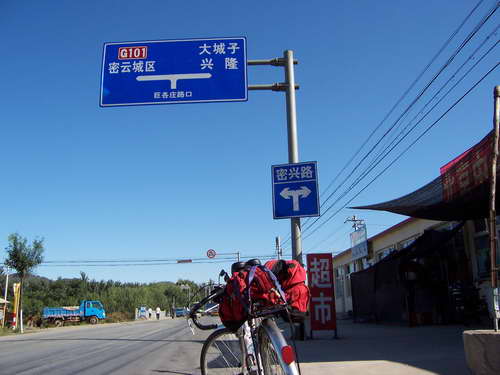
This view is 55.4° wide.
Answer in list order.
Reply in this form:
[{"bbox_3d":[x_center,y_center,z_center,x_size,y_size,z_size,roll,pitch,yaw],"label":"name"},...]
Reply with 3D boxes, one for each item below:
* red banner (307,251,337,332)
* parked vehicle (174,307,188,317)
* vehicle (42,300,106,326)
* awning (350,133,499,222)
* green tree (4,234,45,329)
[{"bbox_3d":[1.852,2.739,12.400,0.660,2.030,0.150,-5,-15,13],"label":"red banner"},{"bbox_3d":[-11.697,21.382,82.000,1.800,1.750,4.200,-1,-14,-3],"label":"parked vehicle"},{"bbox_3d":[-15.647,11.233,42.500,5.300,2.100,1.900,6,-16,-27],"label":"vehicle"},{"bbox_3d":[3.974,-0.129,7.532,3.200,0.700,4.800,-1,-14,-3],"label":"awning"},{"bbox_3d":[-12.063,5.055,25.500,2.100,5.150,2.100,-2,-14,0],"label":"green tree"}]

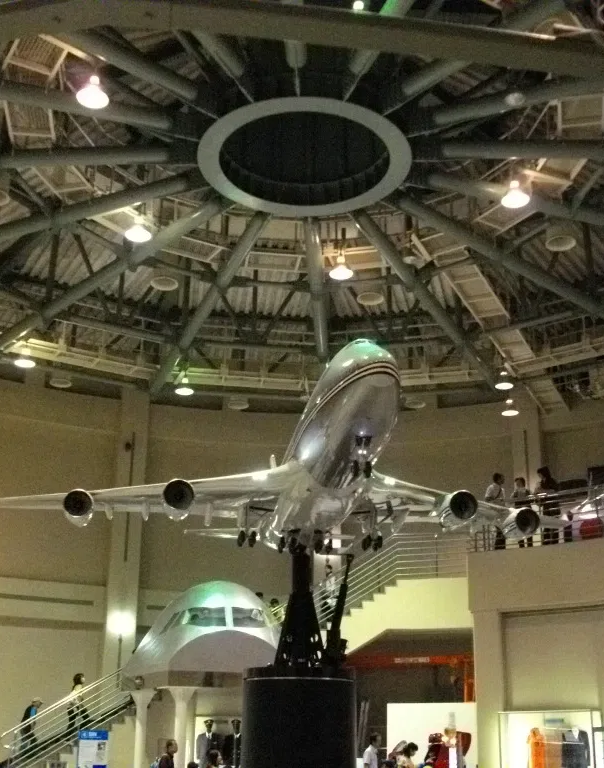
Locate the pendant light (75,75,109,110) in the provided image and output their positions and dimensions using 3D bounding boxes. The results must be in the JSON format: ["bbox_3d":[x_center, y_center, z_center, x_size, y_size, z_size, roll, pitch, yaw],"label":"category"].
[{"bbox_3d":[-3.532,-5.005,16.030,0.530,0.400,0.530,5,-19,-14],"label":"pendant light"}]

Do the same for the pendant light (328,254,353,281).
[{"bbox_3d":[0.782,-2.330,18.658,0.500,0.360,0.500,0,-20,2],"label":"pendant light"}]

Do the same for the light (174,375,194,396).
[{"bbox_3d":[-3.349,0.016,27.181,0.530,0.420,0.530,3,-19,-7],"label":"light"}]

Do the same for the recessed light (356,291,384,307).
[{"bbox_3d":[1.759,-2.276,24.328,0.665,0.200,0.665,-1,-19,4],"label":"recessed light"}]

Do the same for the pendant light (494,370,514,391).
[{"bbox_3d":[5.689,-0.128,26.654,0.530,0.420,0.530,-4,-19,12],"label":"pendant light"}]

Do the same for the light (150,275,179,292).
[{"bbox_3d":[-2.896,-2.182,19.975,0.590,0.160,0.590,4,-20,-9],"label":"light"}]

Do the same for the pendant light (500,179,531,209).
[{"bbox_3d":[3.574,-3.250,15.882,0.500,0.360,0.500,-4,-20,13],"label":"pendant light"}]

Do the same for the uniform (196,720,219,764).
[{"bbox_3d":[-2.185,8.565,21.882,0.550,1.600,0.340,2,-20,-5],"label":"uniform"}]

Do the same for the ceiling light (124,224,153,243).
[{"bbox_3d":[-3.564,-3.387,20.700,0.530,0.360,0.530,4,-19,-10],"label":"ceiling light"}]

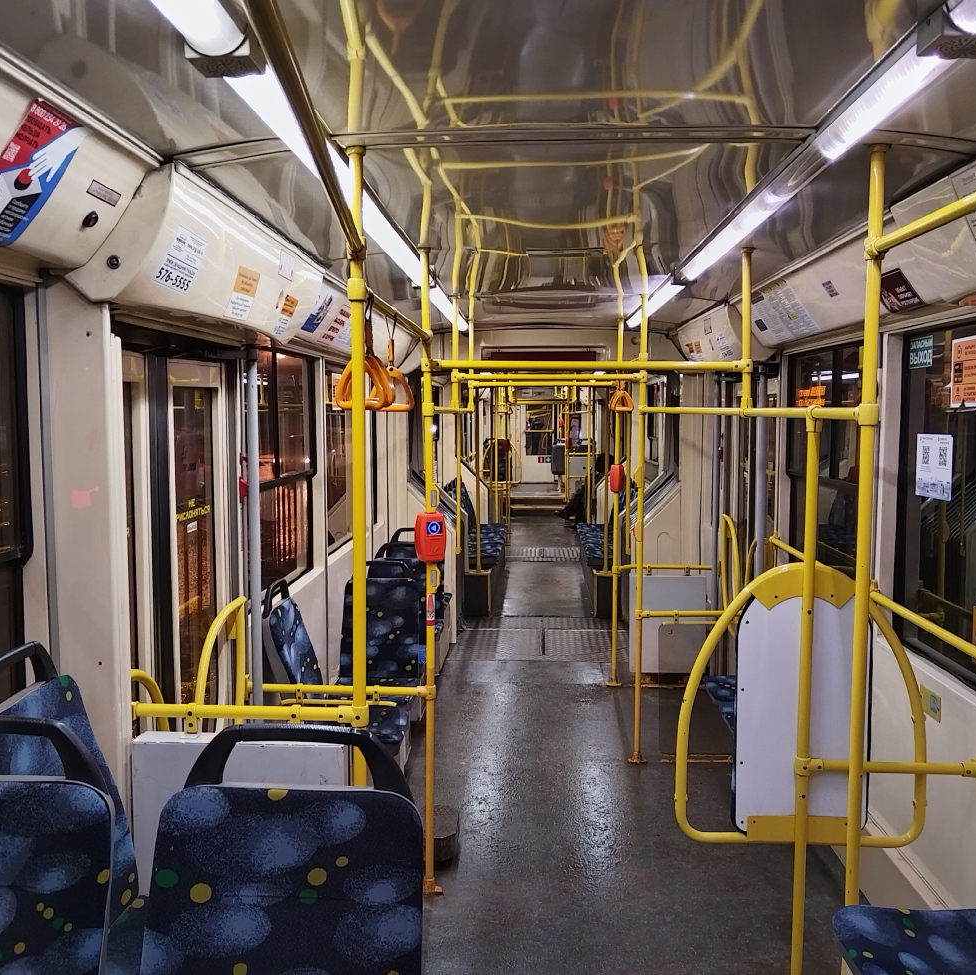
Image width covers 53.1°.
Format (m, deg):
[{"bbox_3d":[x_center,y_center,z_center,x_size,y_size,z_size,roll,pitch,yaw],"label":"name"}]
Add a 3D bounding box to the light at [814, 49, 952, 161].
[{"bbox_3d":[0.681,-0.665,1.723,0.065,0.065,0.602,0,5,3],"label":"light"}]

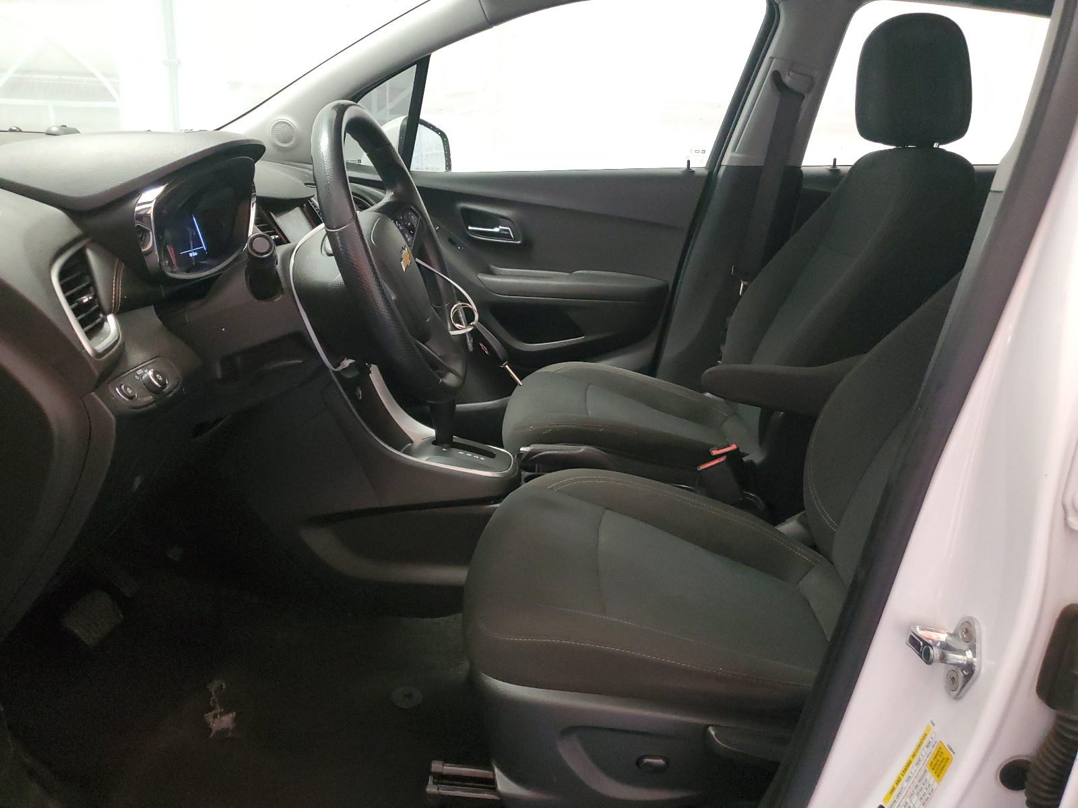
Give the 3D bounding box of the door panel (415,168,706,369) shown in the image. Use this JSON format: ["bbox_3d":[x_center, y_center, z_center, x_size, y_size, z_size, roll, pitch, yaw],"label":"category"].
[{"bbox_3d":[-0.071,-0.284,2.019,0.900,0.620,0.150,4,15,4],"label":"door panel"}]

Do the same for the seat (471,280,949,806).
[{"bbox_3d":[0.344,-0.046,0.971,0.860,1.050,0.540,4,15,4],"label":"seat"}]

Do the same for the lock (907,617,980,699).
[{"bbox_3d":[0.273,0.169,0.563,0.040,0.064,0.040,4,15,4],"label":"lock"}]

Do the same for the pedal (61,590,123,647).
[{"bbox_3d":[-0.645,0.308,1.163,0.027,0.060,0.088,-37,9,13],"label":"pedal"}]

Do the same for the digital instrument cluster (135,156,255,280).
[{"bbox_3d":[-0.410,-0.231,0.997,0.060,0.140,0.260,-4,15,6],"label":"digital instrument cluster"}]

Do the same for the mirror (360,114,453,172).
[{"bbox_3d":[-0.347,-0.692,2.192,0.125,0.165,0.210,9,16,20],"label":"mirror"}]

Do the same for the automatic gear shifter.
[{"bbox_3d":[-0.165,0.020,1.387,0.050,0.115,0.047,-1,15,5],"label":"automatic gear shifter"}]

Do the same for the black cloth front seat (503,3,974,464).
[{"bbox_3d":[0.368,-0.239,1.655,0.860,1.050,0.540,4,15,4],"label":"black cloth front seat"}]

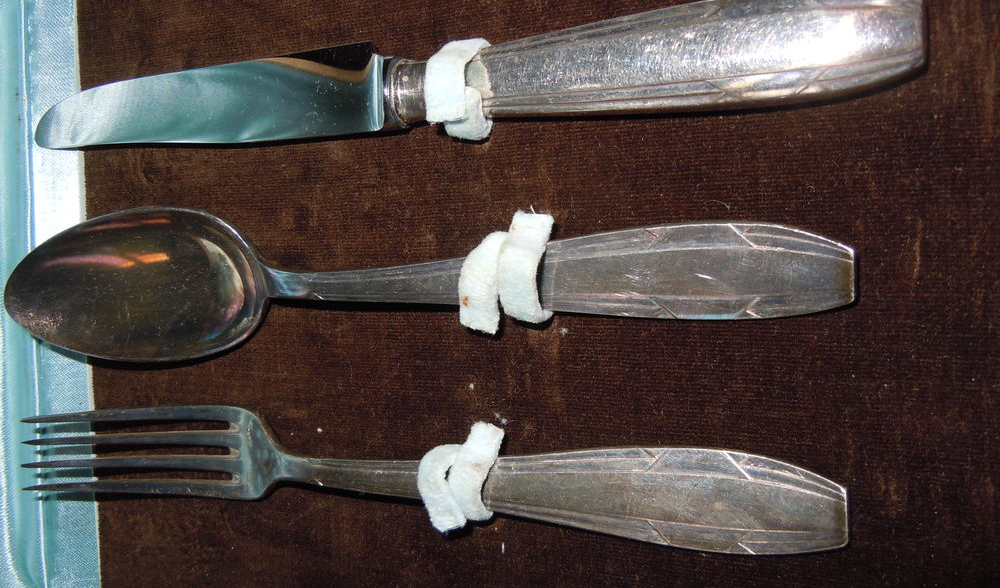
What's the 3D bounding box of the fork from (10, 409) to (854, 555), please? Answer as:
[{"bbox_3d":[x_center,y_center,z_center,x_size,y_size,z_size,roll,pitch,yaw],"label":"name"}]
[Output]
[{"bbox_3d":[-0.030,0.035,0.174,0.185,0.018,0.022,-1,92,25],"label":"fork"}]

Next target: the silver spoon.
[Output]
[{"bbox_3d":[-0.031,-0.002,0.172,0.188,0.020,0.034,0,92,25],"label":"silver spoon"}]

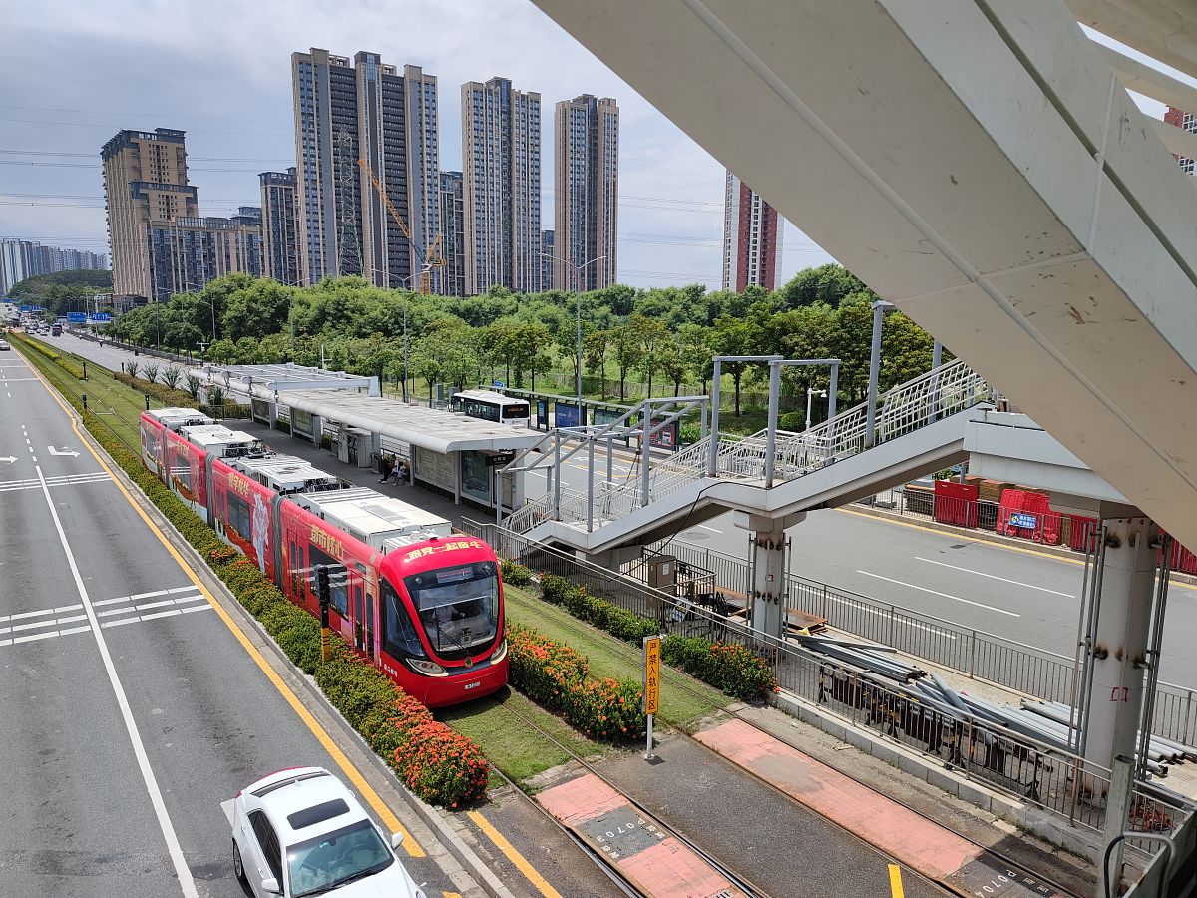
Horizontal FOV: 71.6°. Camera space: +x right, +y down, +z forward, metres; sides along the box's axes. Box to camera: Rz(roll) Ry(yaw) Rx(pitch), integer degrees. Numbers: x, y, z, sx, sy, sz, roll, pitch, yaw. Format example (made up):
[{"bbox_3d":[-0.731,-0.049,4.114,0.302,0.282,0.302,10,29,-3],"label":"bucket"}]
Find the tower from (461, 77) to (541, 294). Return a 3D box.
[{"bbox_3d":[-40.939,-97.505,350.578,30.500,108.000,16.000,-5,10,-33],"label":"tower"}]

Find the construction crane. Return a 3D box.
[{"bbox_3d":[-54.275,-52.472,229.845,27.000,53.860,6.000,0,8,0],"label":"construction crane"}]

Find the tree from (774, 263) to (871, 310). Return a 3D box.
[{"bbox_3d":[28.740,-15.318,106.893,12.000,16.670,12.000,0,8,0],"label":"tree"}]

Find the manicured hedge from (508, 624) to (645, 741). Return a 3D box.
[{"bbox_3d":[-0.963,5.241,19.025,1.400,0.860,5.400,-6,11,-36],"label":"manicured hedge"}]

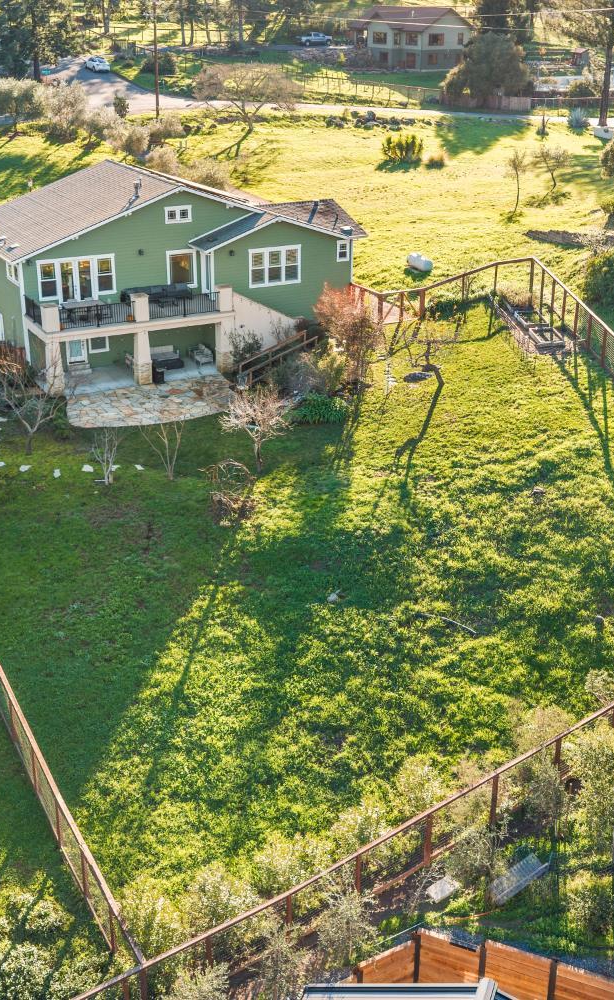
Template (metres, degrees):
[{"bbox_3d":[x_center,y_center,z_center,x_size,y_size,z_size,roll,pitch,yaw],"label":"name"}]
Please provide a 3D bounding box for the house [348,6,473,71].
[{"bbox_3d":[15.288,-67.878,171.000,10.700,8.600,15.000,-21,31,-40],"label":"house"}]

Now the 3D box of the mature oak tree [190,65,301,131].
[{"bbox_3d":[-6.035,-41.879,120.752,11.400,6.300,10.800,1,23,0],"label":"mature oak tree"}]

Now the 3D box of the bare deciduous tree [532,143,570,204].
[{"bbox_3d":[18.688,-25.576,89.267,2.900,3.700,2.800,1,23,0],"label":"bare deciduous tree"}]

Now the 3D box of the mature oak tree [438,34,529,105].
[{"bbox_3d":[21.472,-51.717,140.367,10.390,8.470,9.540,4,24,7],"label":"mature oak tree"}]

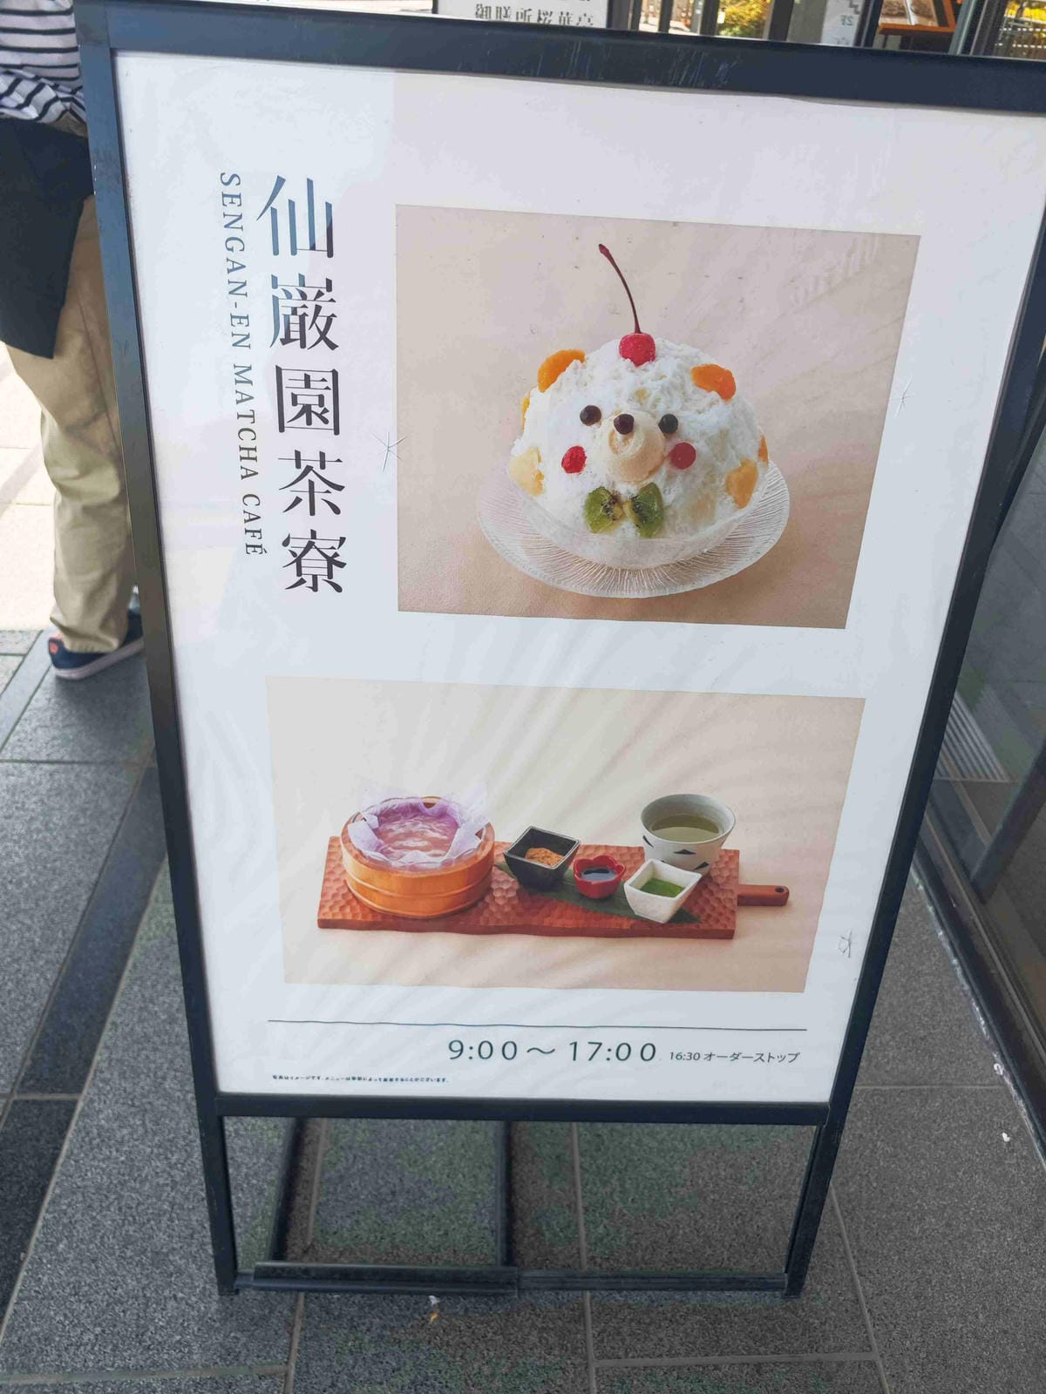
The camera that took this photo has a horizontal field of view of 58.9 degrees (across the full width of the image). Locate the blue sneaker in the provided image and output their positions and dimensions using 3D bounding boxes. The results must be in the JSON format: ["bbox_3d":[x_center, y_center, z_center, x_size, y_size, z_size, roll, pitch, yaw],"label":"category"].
[{"bbox_3d":[-0.786,-0.146,1.810,0.100,0.102,0.280,27,45,26],"label":"blue sneaker"}]

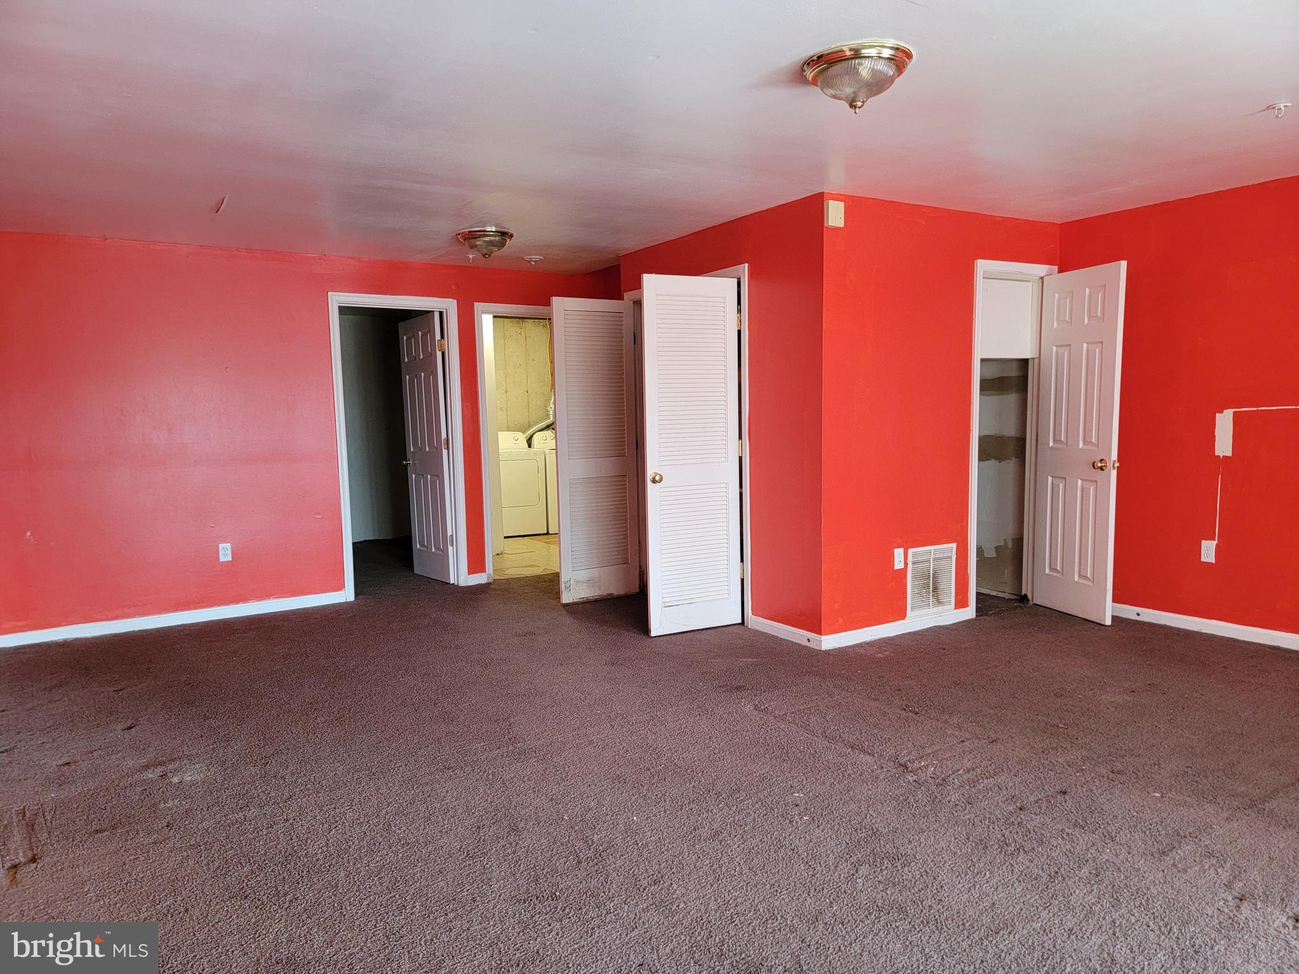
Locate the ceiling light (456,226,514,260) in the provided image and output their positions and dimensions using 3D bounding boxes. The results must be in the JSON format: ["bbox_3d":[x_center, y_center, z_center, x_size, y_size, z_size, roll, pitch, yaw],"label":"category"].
[{"bbox_3d":[-0.968,-1.433,5.338,0.334,0.170,0.334,-1,5,0],"label":"ceiling light"}]

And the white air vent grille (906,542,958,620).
[{"bbox_3d":[1.622,0.536,5.176,0.414,0.404,0.025,-5,6,-33],"label":"white air vent grille"}]

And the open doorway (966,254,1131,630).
[{"bbox_3d":[2.351,-0.272,5.321,0.777,2.107,0.650,-5,6,-33],"label":"open doorway"}]

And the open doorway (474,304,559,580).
[{"bbox_3d":[-0.922,-0.345,7.007,0.887,2.093,0.140,-5,6,-33],"label":"open doorway"}]

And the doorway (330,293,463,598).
[{"bbox_3d":[-1.785,-0.282,6.446,0.904,2.107,0.140,-5,6,-33],"label":"doorway"}]

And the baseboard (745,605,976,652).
[{"bbox_3d":[1.250,0.768,5.335,1.199,0.081,0.653,-5,6,-33],"label":"baseboard"}]

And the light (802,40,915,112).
[{"bbox_3d":[0.642,-1.239,2.781,0.334,0.170,0.334,-1,5,0],"label":"light"}]

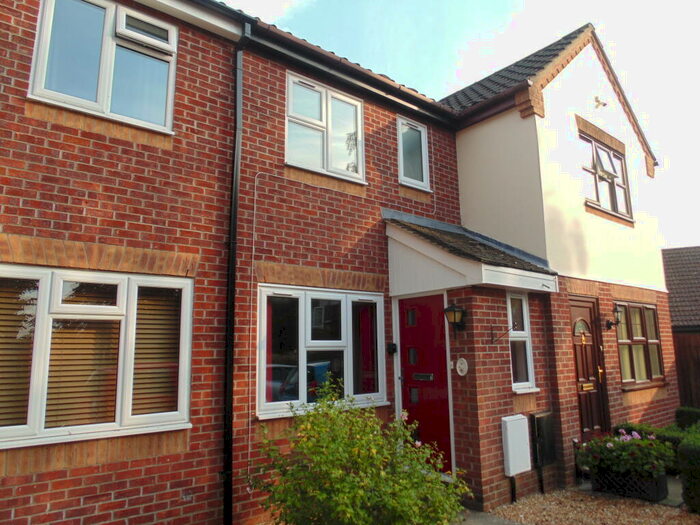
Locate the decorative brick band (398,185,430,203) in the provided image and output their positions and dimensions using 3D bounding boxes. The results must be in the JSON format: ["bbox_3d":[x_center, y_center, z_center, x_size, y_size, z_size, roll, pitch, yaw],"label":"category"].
[{"bbox_3d":[0.889,-0.949,6.789,0.645,0.150,0.070,7,-12,-38],"label":"decorative brick band"}]

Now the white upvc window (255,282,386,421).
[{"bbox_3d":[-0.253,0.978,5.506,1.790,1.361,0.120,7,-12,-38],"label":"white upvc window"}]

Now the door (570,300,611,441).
[{"bbox_3d":[3.196,1.485,6.587,0.890,2.070,0.100,7,-12,-38],"label":"door"}]

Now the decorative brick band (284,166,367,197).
[{"bbox_3d":[-0.283,-0.951,5.826,1.206,0.159,0.100,7,-12,-38],"label":"decorative brick band"}]

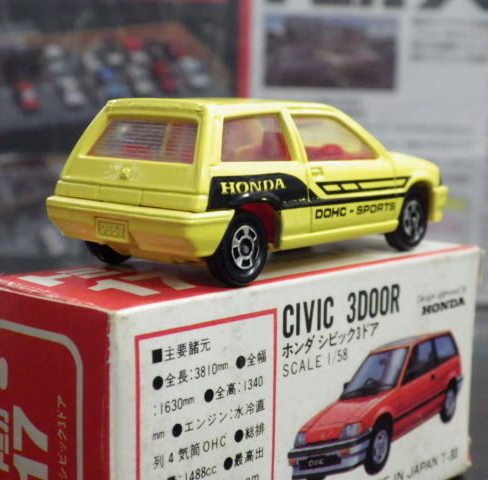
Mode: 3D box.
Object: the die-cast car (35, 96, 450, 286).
[{"bbox_3d":[0.004,-0.009,0.168,0.028,0.024,0.067,8,11,39],"label":"die-cast car"}]

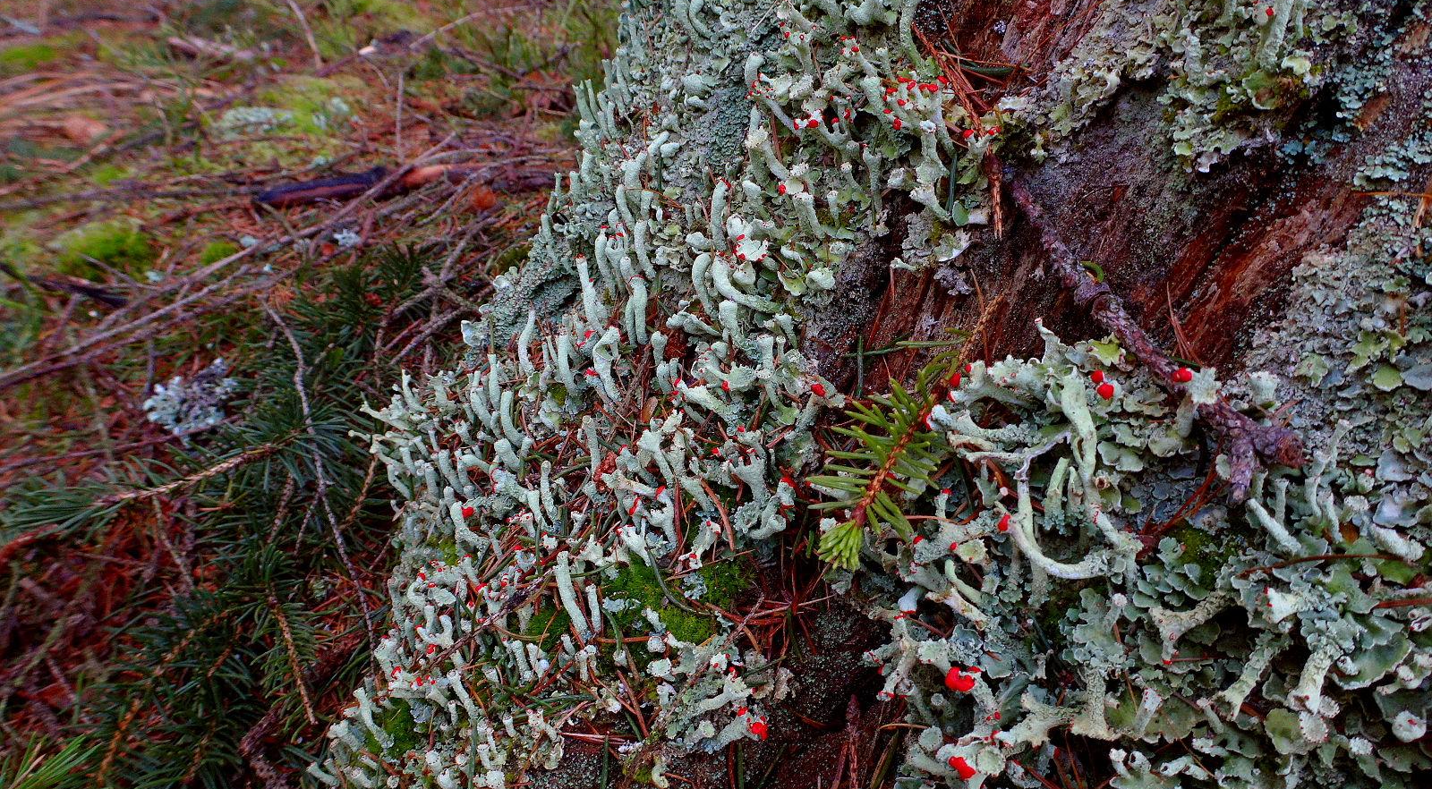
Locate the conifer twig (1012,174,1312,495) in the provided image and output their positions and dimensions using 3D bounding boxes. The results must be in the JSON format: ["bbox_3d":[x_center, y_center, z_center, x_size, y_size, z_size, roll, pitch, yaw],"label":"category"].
[{"bbox_3d":[0.115,-0.022,0.266,0.108,0.022,0.014,59,23,17],"label":"conifer twig"}]

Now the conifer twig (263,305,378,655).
[{"bbox_3d":[-0.157,0.024,0.375,0.022,0.013,0.180,-21,52,-14],"label":"conifer twig"}]

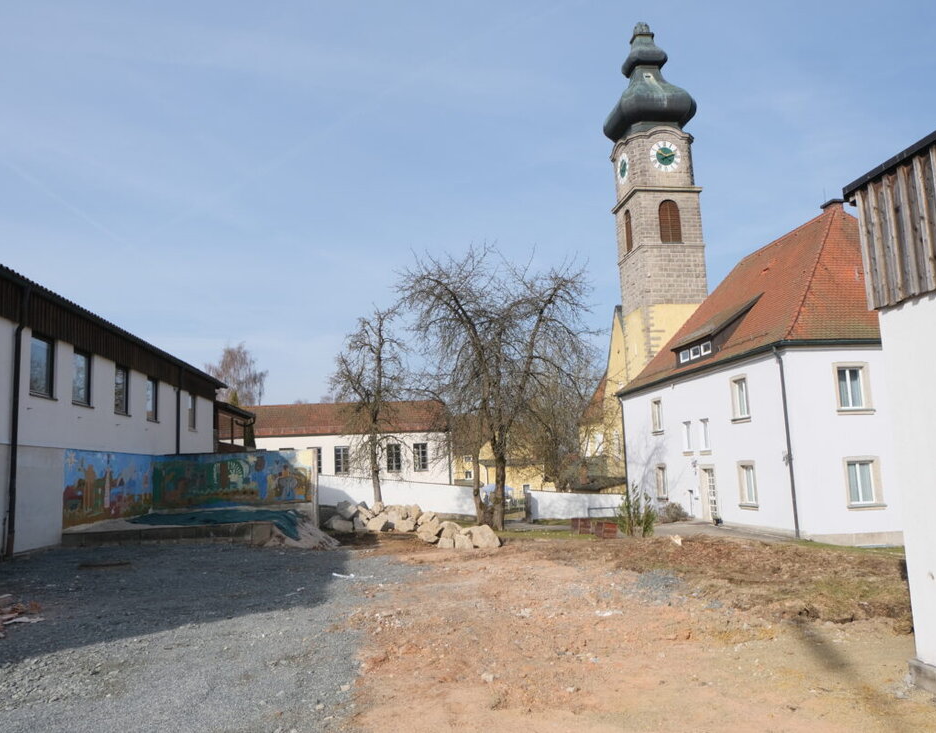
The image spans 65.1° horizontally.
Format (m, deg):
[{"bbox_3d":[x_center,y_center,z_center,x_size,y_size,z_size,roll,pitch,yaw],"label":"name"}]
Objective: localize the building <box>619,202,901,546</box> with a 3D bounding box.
[{"bbox_3d":[14.606,0.187,32.407,11.000,12.900,16.500,-1,-8,-7],"label":"building"}]

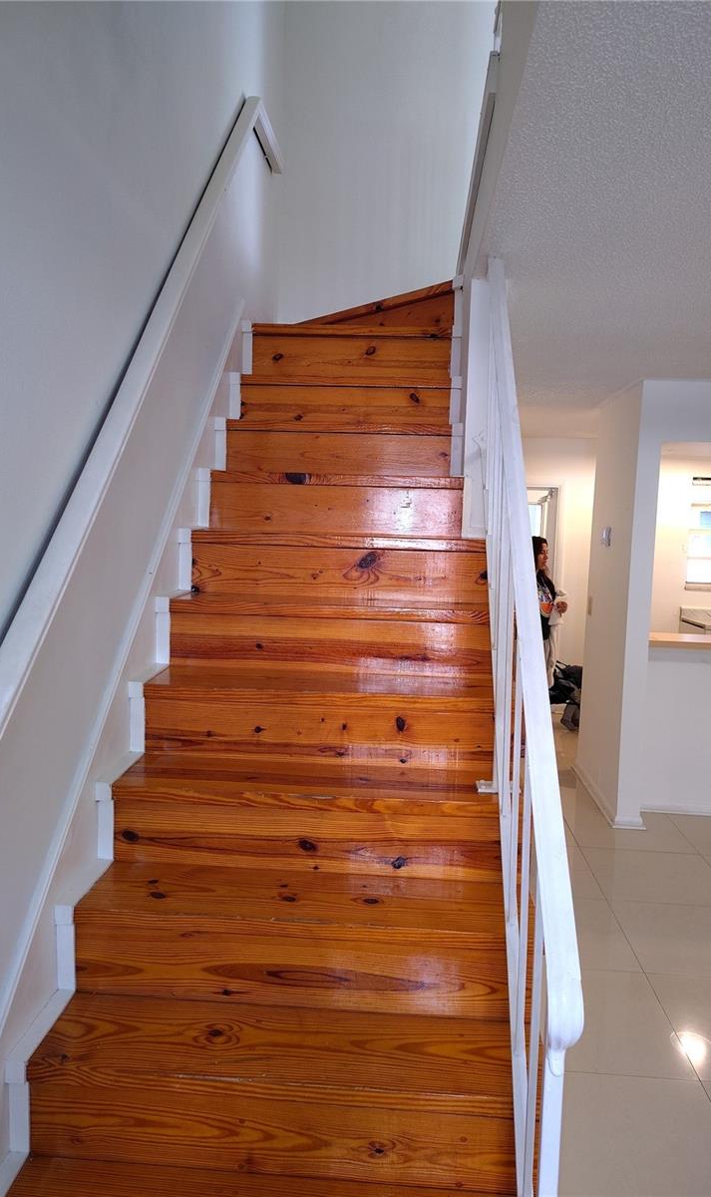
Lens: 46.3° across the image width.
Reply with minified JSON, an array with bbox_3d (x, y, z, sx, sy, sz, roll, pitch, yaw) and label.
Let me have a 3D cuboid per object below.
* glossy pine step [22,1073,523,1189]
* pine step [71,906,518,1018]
[{"bbox_3d":[-0.134,0.994,1.678,0.985,0.200,0.230,2,5,4],"label":"glossy pine step"},{"bbox_3d":[-0.112,0.773,1.888,0.985,0.200,0.230,2,5,4],"label":"pine step"}]

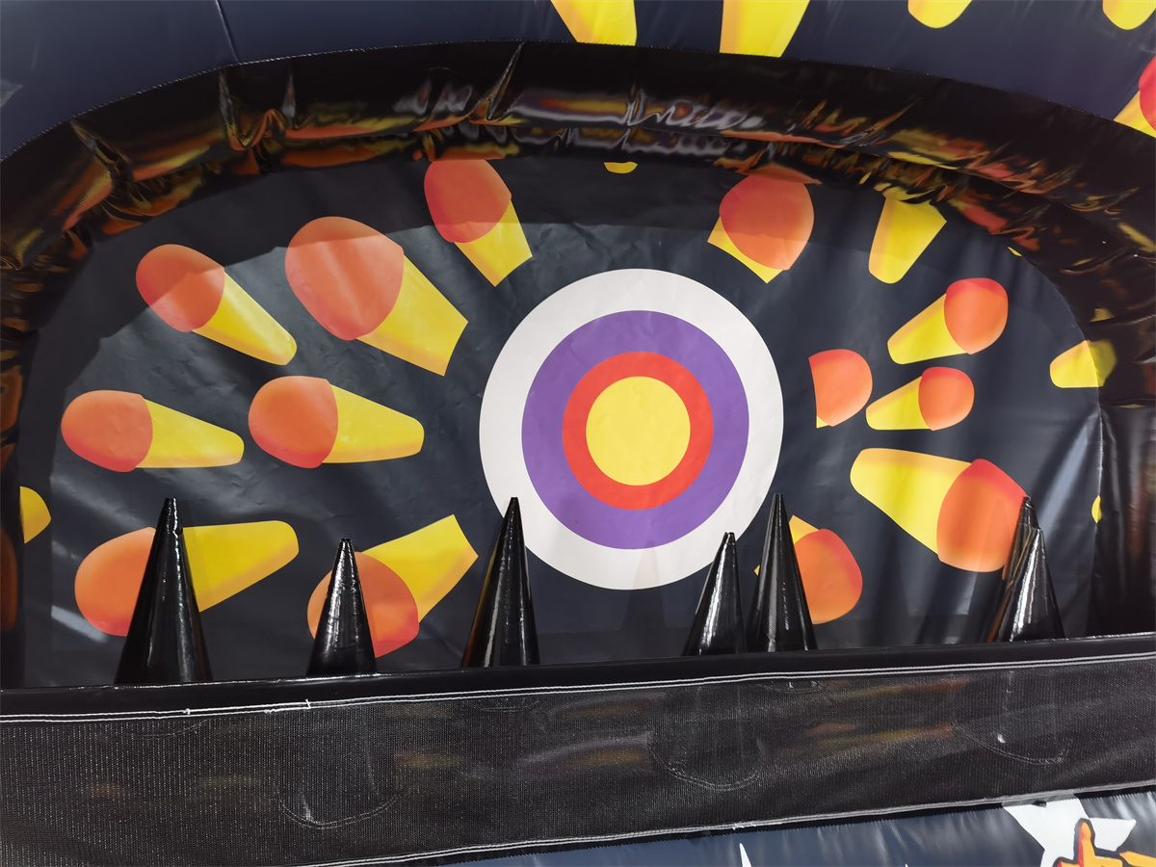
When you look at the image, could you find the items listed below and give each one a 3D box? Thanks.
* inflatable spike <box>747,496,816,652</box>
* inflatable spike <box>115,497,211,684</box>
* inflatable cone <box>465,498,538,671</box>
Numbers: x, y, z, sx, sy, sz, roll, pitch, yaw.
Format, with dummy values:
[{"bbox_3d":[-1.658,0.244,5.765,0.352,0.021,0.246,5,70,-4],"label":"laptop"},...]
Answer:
[{"bbox_3d":[0.413,0.308,1.827,0.173,0.370,0.173,-2,6,-14],"label":"inflatable spike"},{"bbox_3d":[-0.700,0.294,1.530,0.173,0.370,0.173,2,5,-14],"label":"inflatable spike"},{"bbox_3d":[-0.134,0.302,1.670,0.173,0.370,0.173,2,5,-14],"label":"inflatable cone"}]

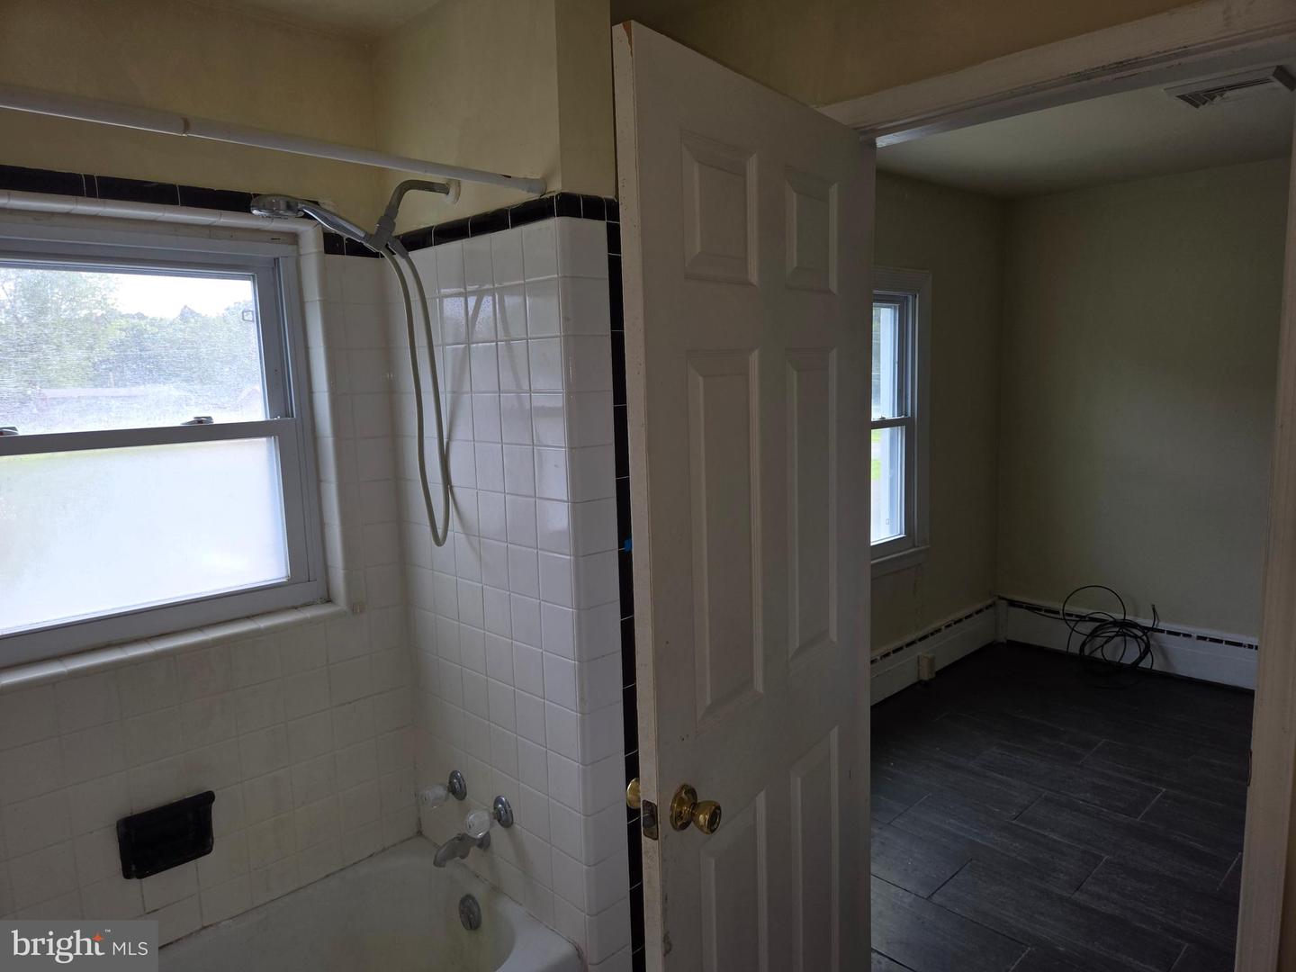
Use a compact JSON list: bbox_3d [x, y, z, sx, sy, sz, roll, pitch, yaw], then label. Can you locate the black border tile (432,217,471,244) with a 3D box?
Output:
[{"bbox_3d":[-0.429,-0.560,1.896,0.012,0.045,0.150,-9,10,-43],"label":"black border tile"}]

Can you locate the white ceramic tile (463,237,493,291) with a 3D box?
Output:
[{"bbox_3d":[-0.357,-0.472,1.831,0.009,0.108,0.108,-9,10,-43],"label":"white ceramic tile"}]

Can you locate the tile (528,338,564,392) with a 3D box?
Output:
[{"bbox_3d":[-0.203,-0.245,1.730,0.009,0.108,0.108,-9,10,-43],"label":"tile"}]

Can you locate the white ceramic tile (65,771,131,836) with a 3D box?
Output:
[{"bbox_3d":[-1.119,0.649,1.760,0.107,0.107,0.009,-9,10,-43],"label":"white ceramic tile"}]

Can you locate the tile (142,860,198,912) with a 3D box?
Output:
[{"bbox_3d":[-1.058,0.868,1.907,0.108,0.105,0.009,-9,10,-43],"label":"tile"}]

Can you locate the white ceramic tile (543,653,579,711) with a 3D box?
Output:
[{"bbox_3d":[-0.181,0.411,1.809,0.010,0.108,0.108,-9,10,-43],"label":"white ceramic tile"}]

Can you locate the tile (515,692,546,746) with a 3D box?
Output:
[{"bbox_3d":[-0.252,0.505,1.875,0.009,0.108,0.108,-9,10,-43],"label":"tile"}]

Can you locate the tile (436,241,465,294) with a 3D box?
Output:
[{"bbox_3d":[-0.439,-0.487,1.940,0.009,0.108,0.108,-9,10,-43],"label":"tile"}]

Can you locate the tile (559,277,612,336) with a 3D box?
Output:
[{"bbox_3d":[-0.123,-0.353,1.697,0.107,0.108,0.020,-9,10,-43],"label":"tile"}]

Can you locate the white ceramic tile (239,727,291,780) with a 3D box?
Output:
[{"bbox_3d":[-0.885,0.613,1.983,0.107,0.107,0.009,-9,10,-43],"label":"white ceramic tile"}]

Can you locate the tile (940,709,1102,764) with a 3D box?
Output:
[{"bbox_3d":[1.597,1.064,3.723,0.301,0.010,0.602,-9,10,-43],"label":"tile"}]

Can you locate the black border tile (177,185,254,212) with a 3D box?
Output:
[{"bbox_3d":[-0.924,-0.614,1.842,0.150,0.045,0.012,-9,10,-44],"label":"black border tile"}]

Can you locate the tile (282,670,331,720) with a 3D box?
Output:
[{"bbox_3d":[-0.835,0.507,2.106,0.109,0.109,0.009,-9,10,-43],"label":"tile"}]

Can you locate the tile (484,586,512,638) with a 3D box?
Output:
[{"bbox_3d":[-0.334,0.282,1.927,0.009,0.108,0.108,-9,10,-43],"label":"tile"}]

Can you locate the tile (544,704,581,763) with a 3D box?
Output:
[{"bbox_3d":[-0.179,0.522,1.828,0.009,0.109,0.109,-9,10,-43],"label":"tile"}]

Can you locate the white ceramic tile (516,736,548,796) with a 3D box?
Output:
[{"bbox_3d":[-0.252,0.624,1.921,0.009,0.109,0.109,-9,10,-43],"label":"white ceramic tile"}]

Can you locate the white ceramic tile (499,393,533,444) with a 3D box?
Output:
[{"bbox_3d":[-0.276,-0.143,1.823,0.009,0.108,0.108,-9,10,-43],"label":"white ceramic tile"}]

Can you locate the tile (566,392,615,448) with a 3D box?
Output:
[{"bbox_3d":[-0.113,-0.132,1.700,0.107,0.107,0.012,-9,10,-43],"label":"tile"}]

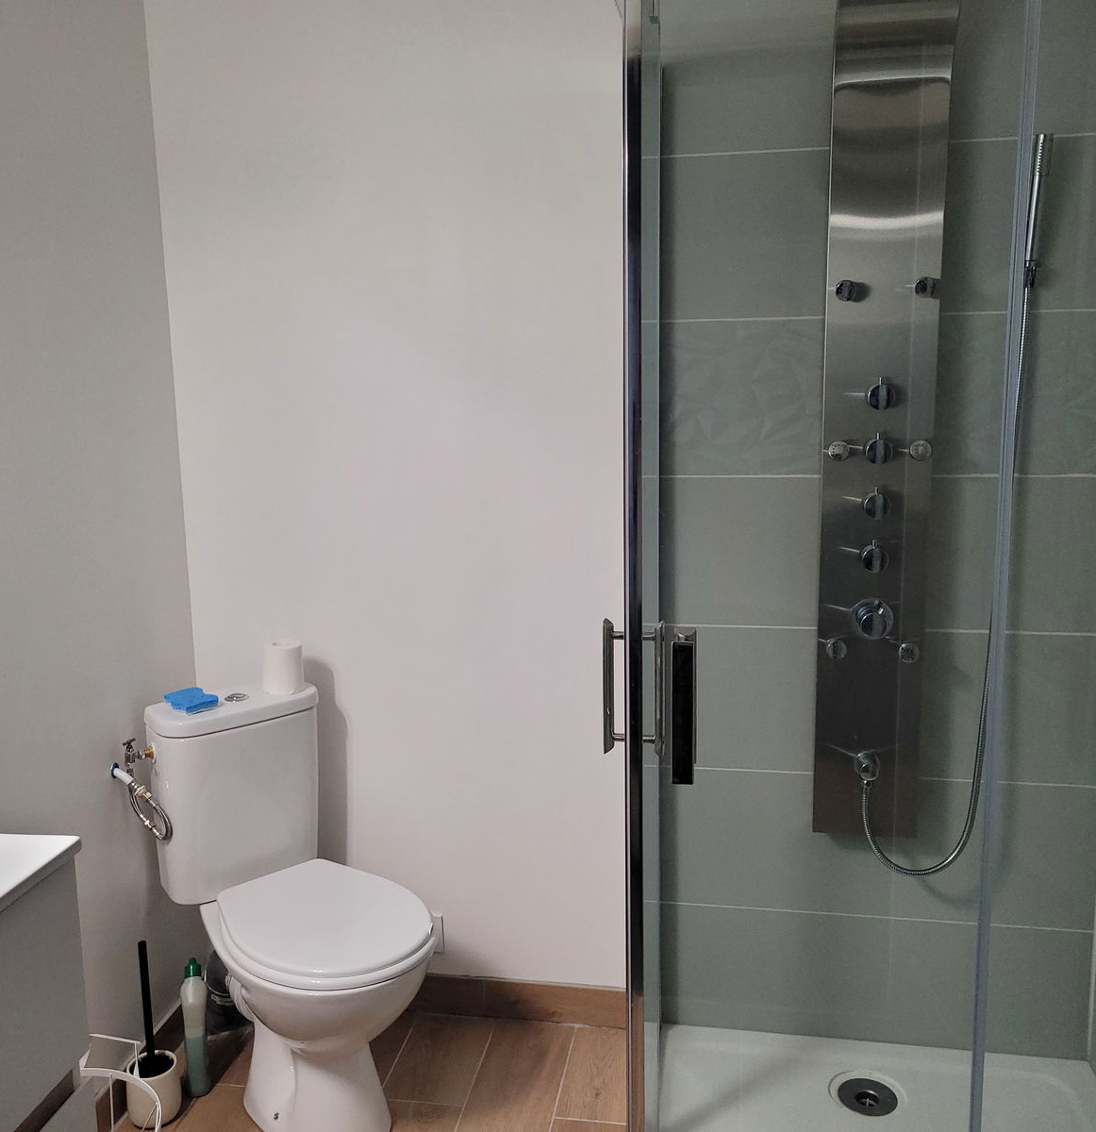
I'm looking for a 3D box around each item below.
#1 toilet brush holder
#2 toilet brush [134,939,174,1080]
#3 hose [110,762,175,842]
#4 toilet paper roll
[{"bbox_3d":[-0.757,1.005,2.179,0.096,0.105,0.096,1,9,10],"label":"toilet brush holder"},{"bbox_3d":[-0.759,0.876,2.158,0.072,0.347,0.072,1,9,10],"label":"toilet brush"},{"bbox_3d":[-0.771,0.448,2.147,0.120,0.138,0.075,1,9,10],"label":"hose"},{"bbox_3d":[-0.545,0.209,2.333,0.081,0.094,0.081,-1,9,0],"label":"toilet paper roll"}]

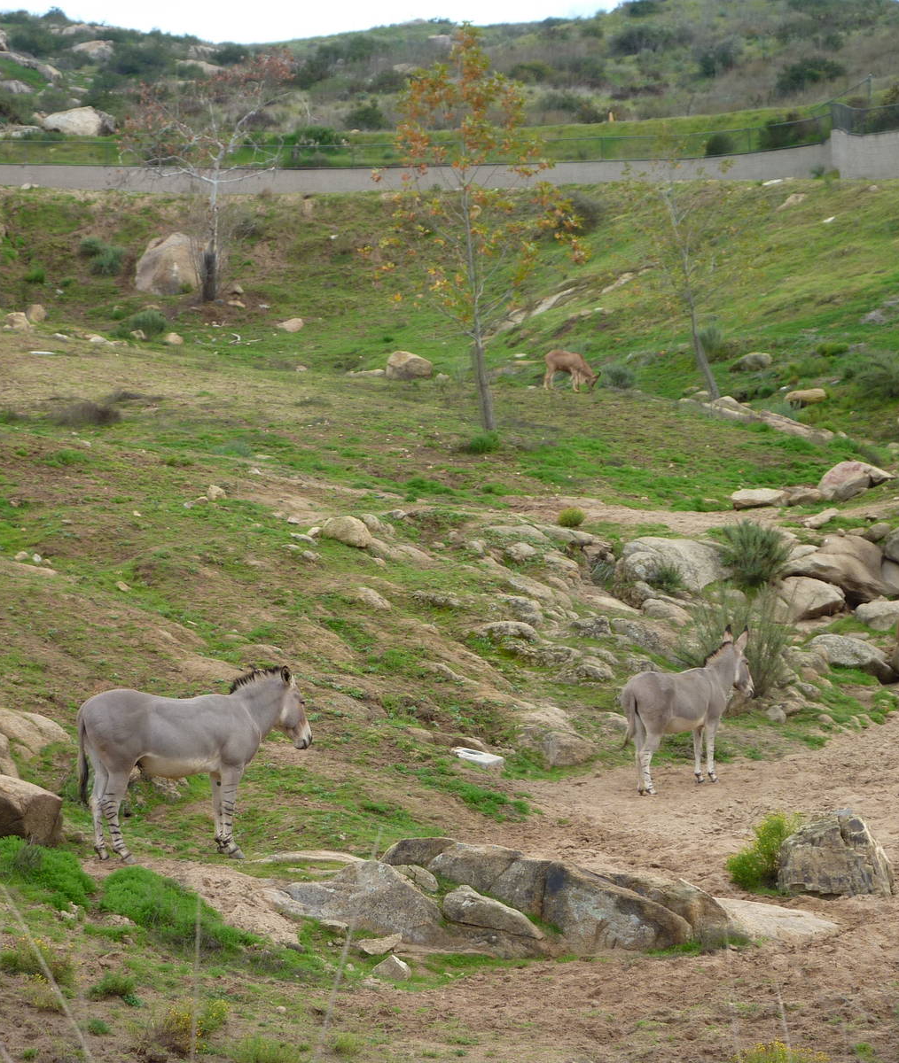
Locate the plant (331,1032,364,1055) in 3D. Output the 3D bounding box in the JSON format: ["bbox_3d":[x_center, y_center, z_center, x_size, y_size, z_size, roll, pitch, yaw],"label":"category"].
[{"bbox_3d":[-0.449,2.248,14.900,0.145,0.090,0.140,0,-2,0],"label":"plant"}]

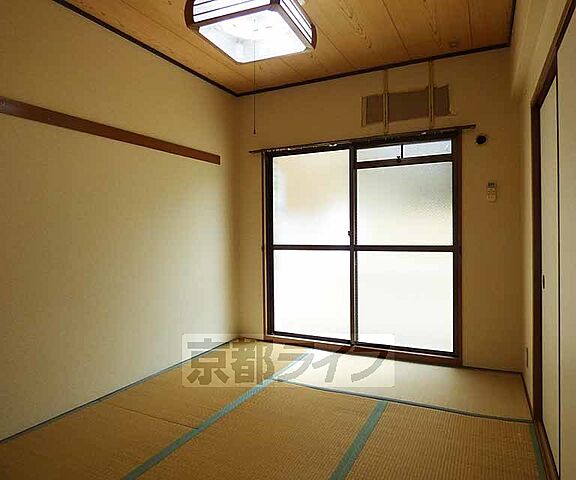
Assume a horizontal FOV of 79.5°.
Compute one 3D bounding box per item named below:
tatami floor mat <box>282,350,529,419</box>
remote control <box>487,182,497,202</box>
[{"bbox_3d":[0.825,1.065,2.660,1.690,0.040,0.820,-1,-1,26],"label":"tatami floor mat"},{"bbox_3d":[1.599,-0.371,2.720,0.060,0.158,0.024,0,1,27],"label":"remote control"}]

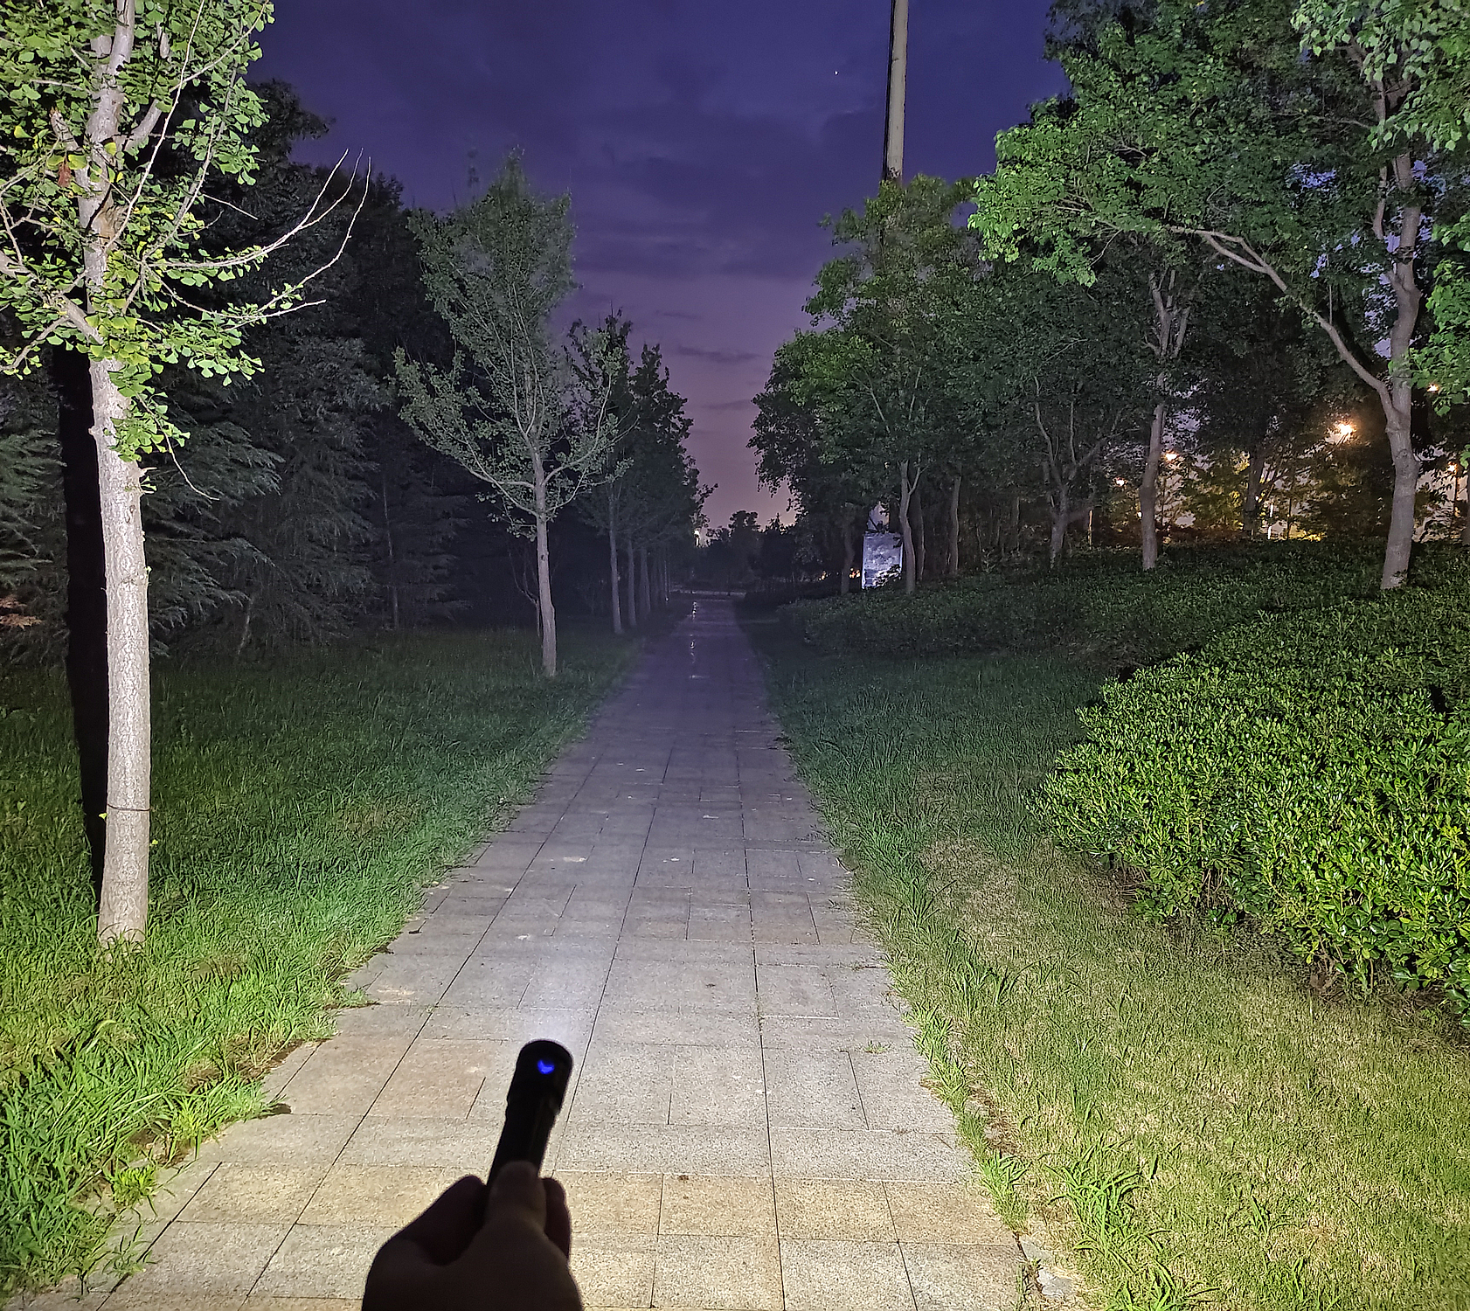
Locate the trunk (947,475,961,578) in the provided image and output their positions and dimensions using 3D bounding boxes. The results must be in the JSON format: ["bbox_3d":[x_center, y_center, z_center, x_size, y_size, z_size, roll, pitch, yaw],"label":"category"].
[{"bbox_3d":[5.787,-3.407,32.000,0.300,2.740,0.250,1,4,0],"label":"trunk"}]

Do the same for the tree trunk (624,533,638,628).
[{"bbox_3d":[-2.888,-2.076,33.500,0.300,2.605,0.260,1,4,0],"label":"tree trunk"}]

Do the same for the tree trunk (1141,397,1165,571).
[{"bbox_3d":[6.137,-2.457,17.804,0.310,2.567,0.260,1,4,0],"label":"tree trunk"}]

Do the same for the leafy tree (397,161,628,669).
[{"bbox_3d":[-3.293,-3.451,17.500,3.300,7.473,3.100,1,4,0],"label":"leafy tree"}]

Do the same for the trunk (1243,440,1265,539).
[{"bbox_3d":[9.407,-2.962,22.004,0.350,1.885,0.280,1,4,0],"label":"trunk"}]

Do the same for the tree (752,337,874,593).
[{"bbox_3d":[2.296,-5.402,35.007,3.700,7.535,3.600,1,4,0],"label":"tree"}]

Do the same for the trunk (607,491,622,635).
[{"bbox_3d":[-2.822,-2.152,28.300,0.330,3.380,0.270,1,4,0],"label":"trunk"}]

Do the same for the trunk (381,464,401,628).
[{"bbox_3d":[-7.966,-2.477,28.000,0.370,3.786,0.280,1,4,0],"label":"trunk"}]

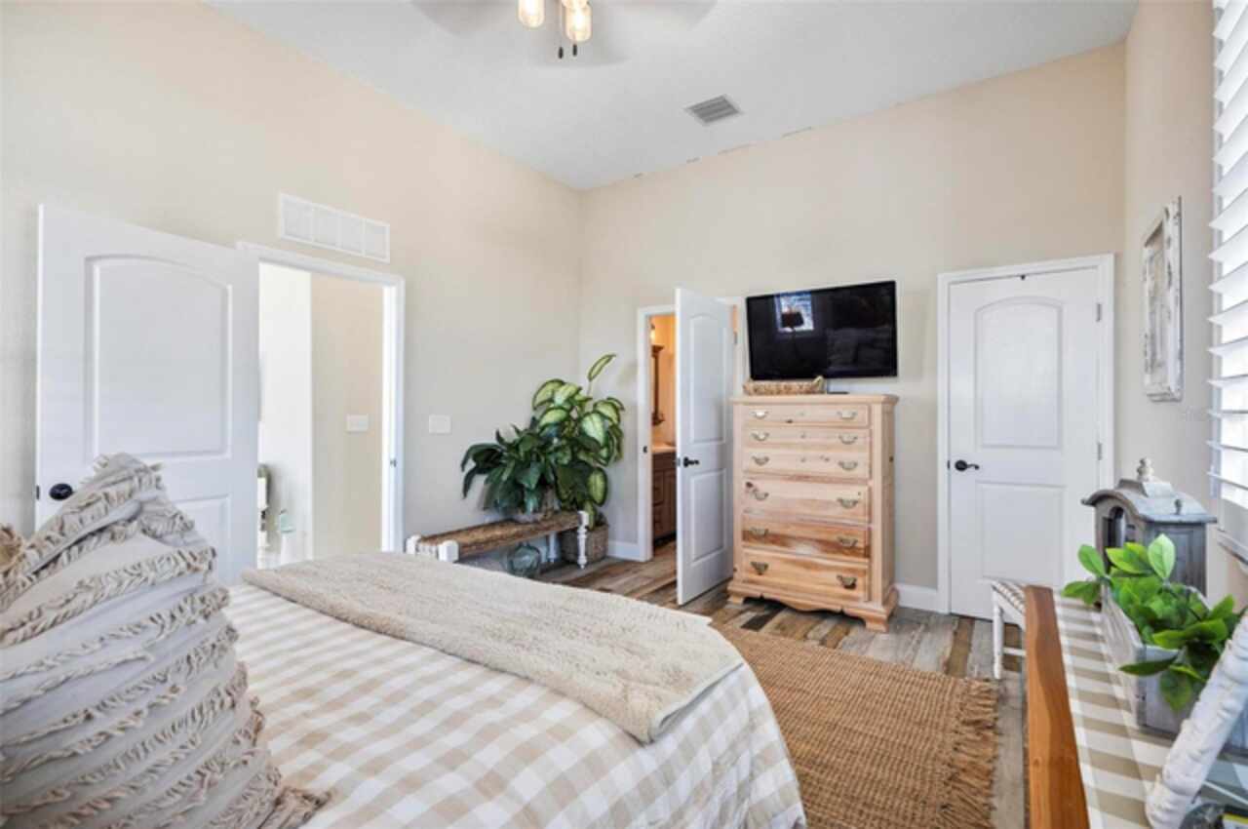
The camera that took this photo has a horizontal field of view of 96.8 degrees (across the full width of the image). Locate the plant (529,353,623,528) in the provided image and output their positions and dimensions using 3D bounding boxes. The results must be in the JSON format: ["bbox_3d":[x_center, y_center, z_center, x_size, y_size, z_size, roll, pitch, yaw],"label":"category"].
[{"bbox_3d":[-0.311,0.232,4.431,0.580,1.450,0.650,0,0,32],"label":"plant"}]

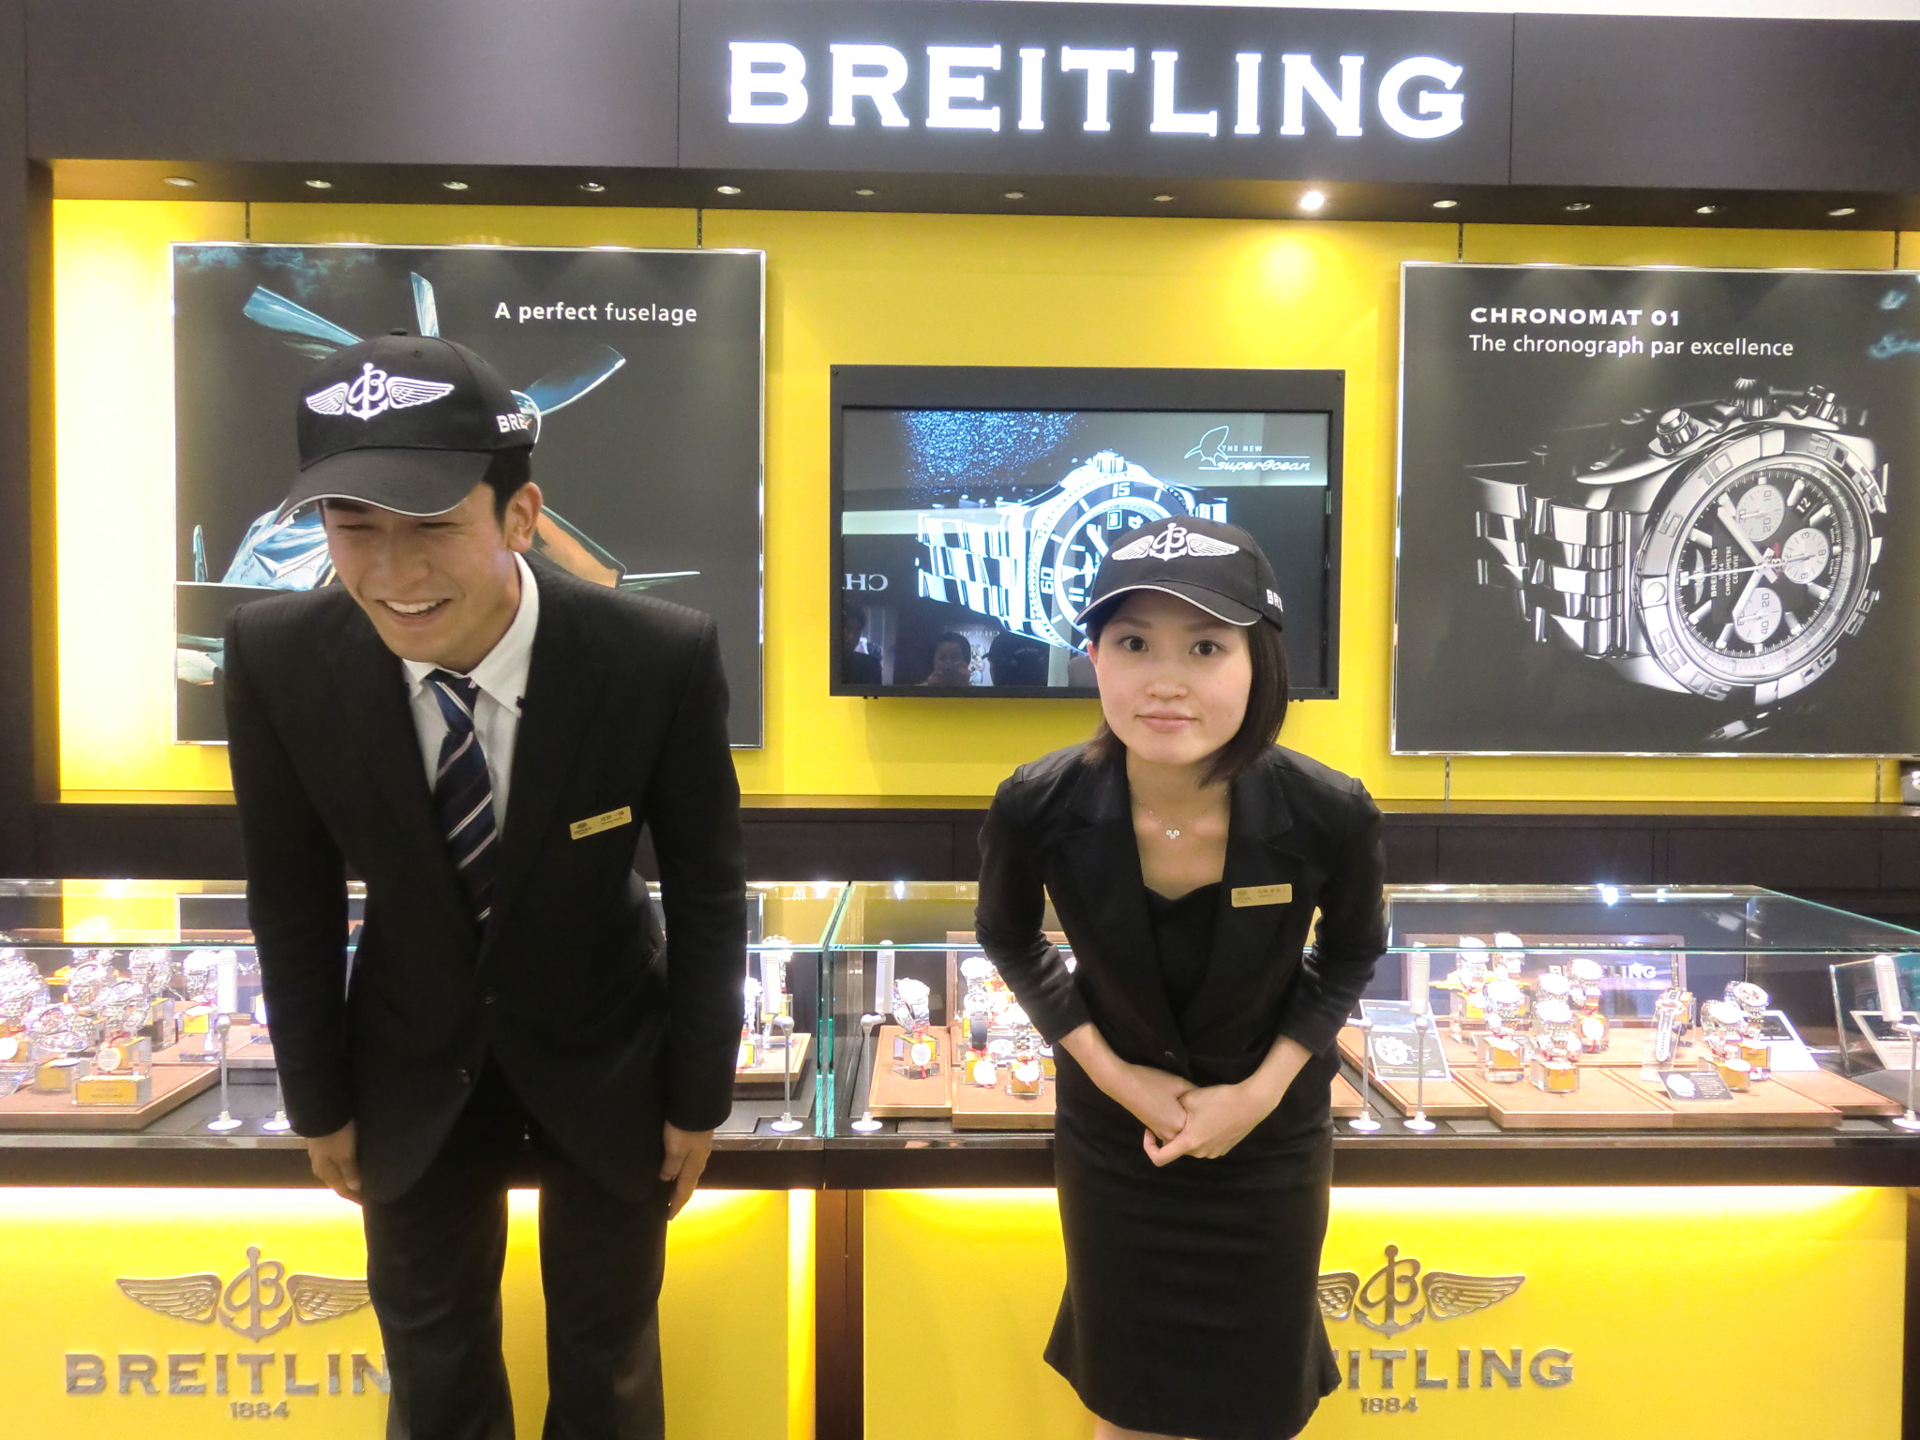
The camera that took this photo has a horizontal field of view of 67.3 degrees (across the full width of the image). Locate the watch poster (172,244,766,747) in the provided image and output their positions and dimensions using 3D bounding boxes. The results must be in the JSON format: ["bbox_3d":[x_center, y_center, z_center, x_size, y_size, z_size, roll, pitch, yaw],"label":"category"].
[{"bbox_3d":[-0.992,-0.448,2.942,1.191,1.007,0.040,1,2,-1],"label":"watch poster"}]

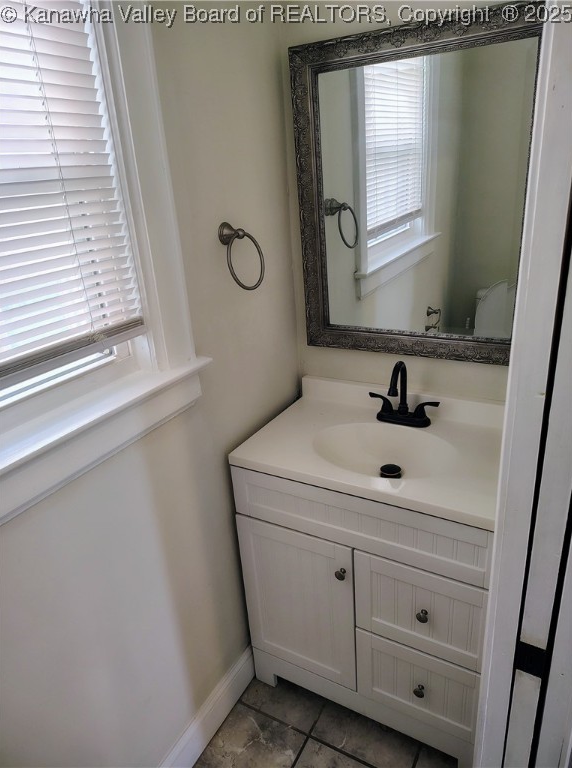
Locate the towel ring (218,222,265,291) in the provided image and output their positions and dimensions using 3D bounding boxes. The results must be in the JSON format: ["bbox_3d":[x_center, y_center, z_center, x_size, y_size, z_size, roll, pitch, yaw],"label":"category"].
[{"bbox_3d":[-0.120,-0.337,1.413,0.064,0.180,0.164,9,25,29],"label":"towel ring"}]

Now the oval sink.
[{"bbox_3d":[0.276,0.241,1.505,0.401,0.129,0.309,9,25,29],"label":"oval sink"}]

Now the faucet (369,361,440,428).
[{"bbox_3d":[0.332,0.033,1.559,0.220,0.207,0.131,9,25,29],"label":"faucet"}]

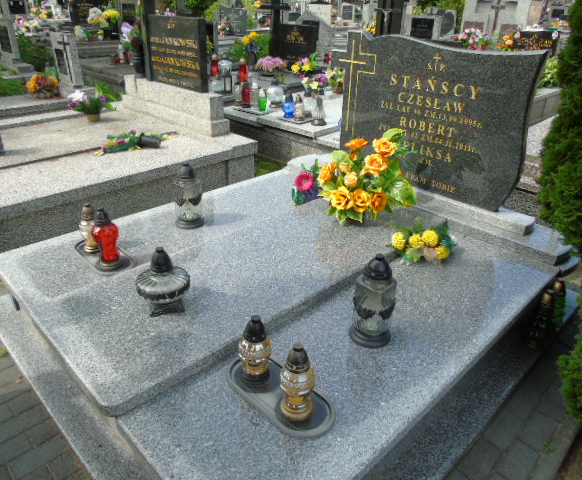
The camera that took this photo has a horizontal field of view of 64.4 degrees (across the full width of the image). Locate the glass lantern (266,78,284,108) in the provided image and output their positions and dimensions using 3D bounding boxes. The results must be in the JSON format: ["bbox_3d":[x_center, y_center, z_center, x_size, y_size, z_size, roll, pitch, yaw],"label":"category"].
[{"bbox_3d":[-0.170,-1.588,4.984,0.189,0.294,0.189,1,28,-1],"label":"glass lantern"}]

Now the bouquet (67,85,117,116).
[{"bbox_3d":[-1.888,-1.308,4.366,0.360,0.330,0.440,-24,37,-39],"label":"bouquet"}]

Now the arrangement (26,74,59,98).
[{"bbox_3d":[-2.876,-1.782,5.350,0.360,0.280,0.340,26,36,38],"label":"arrangement"}]

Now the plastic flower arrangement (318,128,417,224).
[{"bbox_3d":[0.409,-0.346,2.568,0.400,0.430,0.460,-24,36,-38],"label":"plastic flower arrangement"}]

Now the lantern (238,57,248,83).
[{"bbox_3d":[-0.582,-2.044,5.609,0.127,0.305,0.127,1,28,-1],"label":"lantern"}]

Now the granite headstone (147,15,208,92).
[{"bbox_3d":[-1.034,-1.730,4.275,0.090,0.590,0.830,-24,36,-38],"label":"granite headstone"}]

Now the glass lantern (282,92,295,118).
[{"bbox_3d":[-0.017,-1.378,4.696,0.130,0.255,0.130,1,28,-1],"label":"glass lantern"}]

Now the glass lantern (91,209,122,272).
[{"bbox_3d":[-0.816,-0.003,2.047,0.108,0.275,0.108,-24,36,-38],"label":"glass lantern"}]

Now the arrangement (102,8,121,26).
[{"bbox_3d":[-3.402,-4.217,8.760,0.370,0.330,0.340,26,36,38],"label":"arrangement"}]

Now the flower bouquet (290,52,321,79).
[{"bbox_3d":[0.182,-2.261,6.006,0.360,0.300,0.320,26,36,38],"label":"flower bouquet"}]

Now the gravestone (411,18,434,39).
[{"bbox_3d":[3.120,-5.037,11.007,0.120,0.480,0.580,-24,37,-39],"label":"gravestone"}]

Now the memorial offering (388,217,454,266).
[{"bbox_3d":[0.678,-0.003,2.319,0.240,0.170,0.290,-24,36,-38],"label":"memorial offering"}]

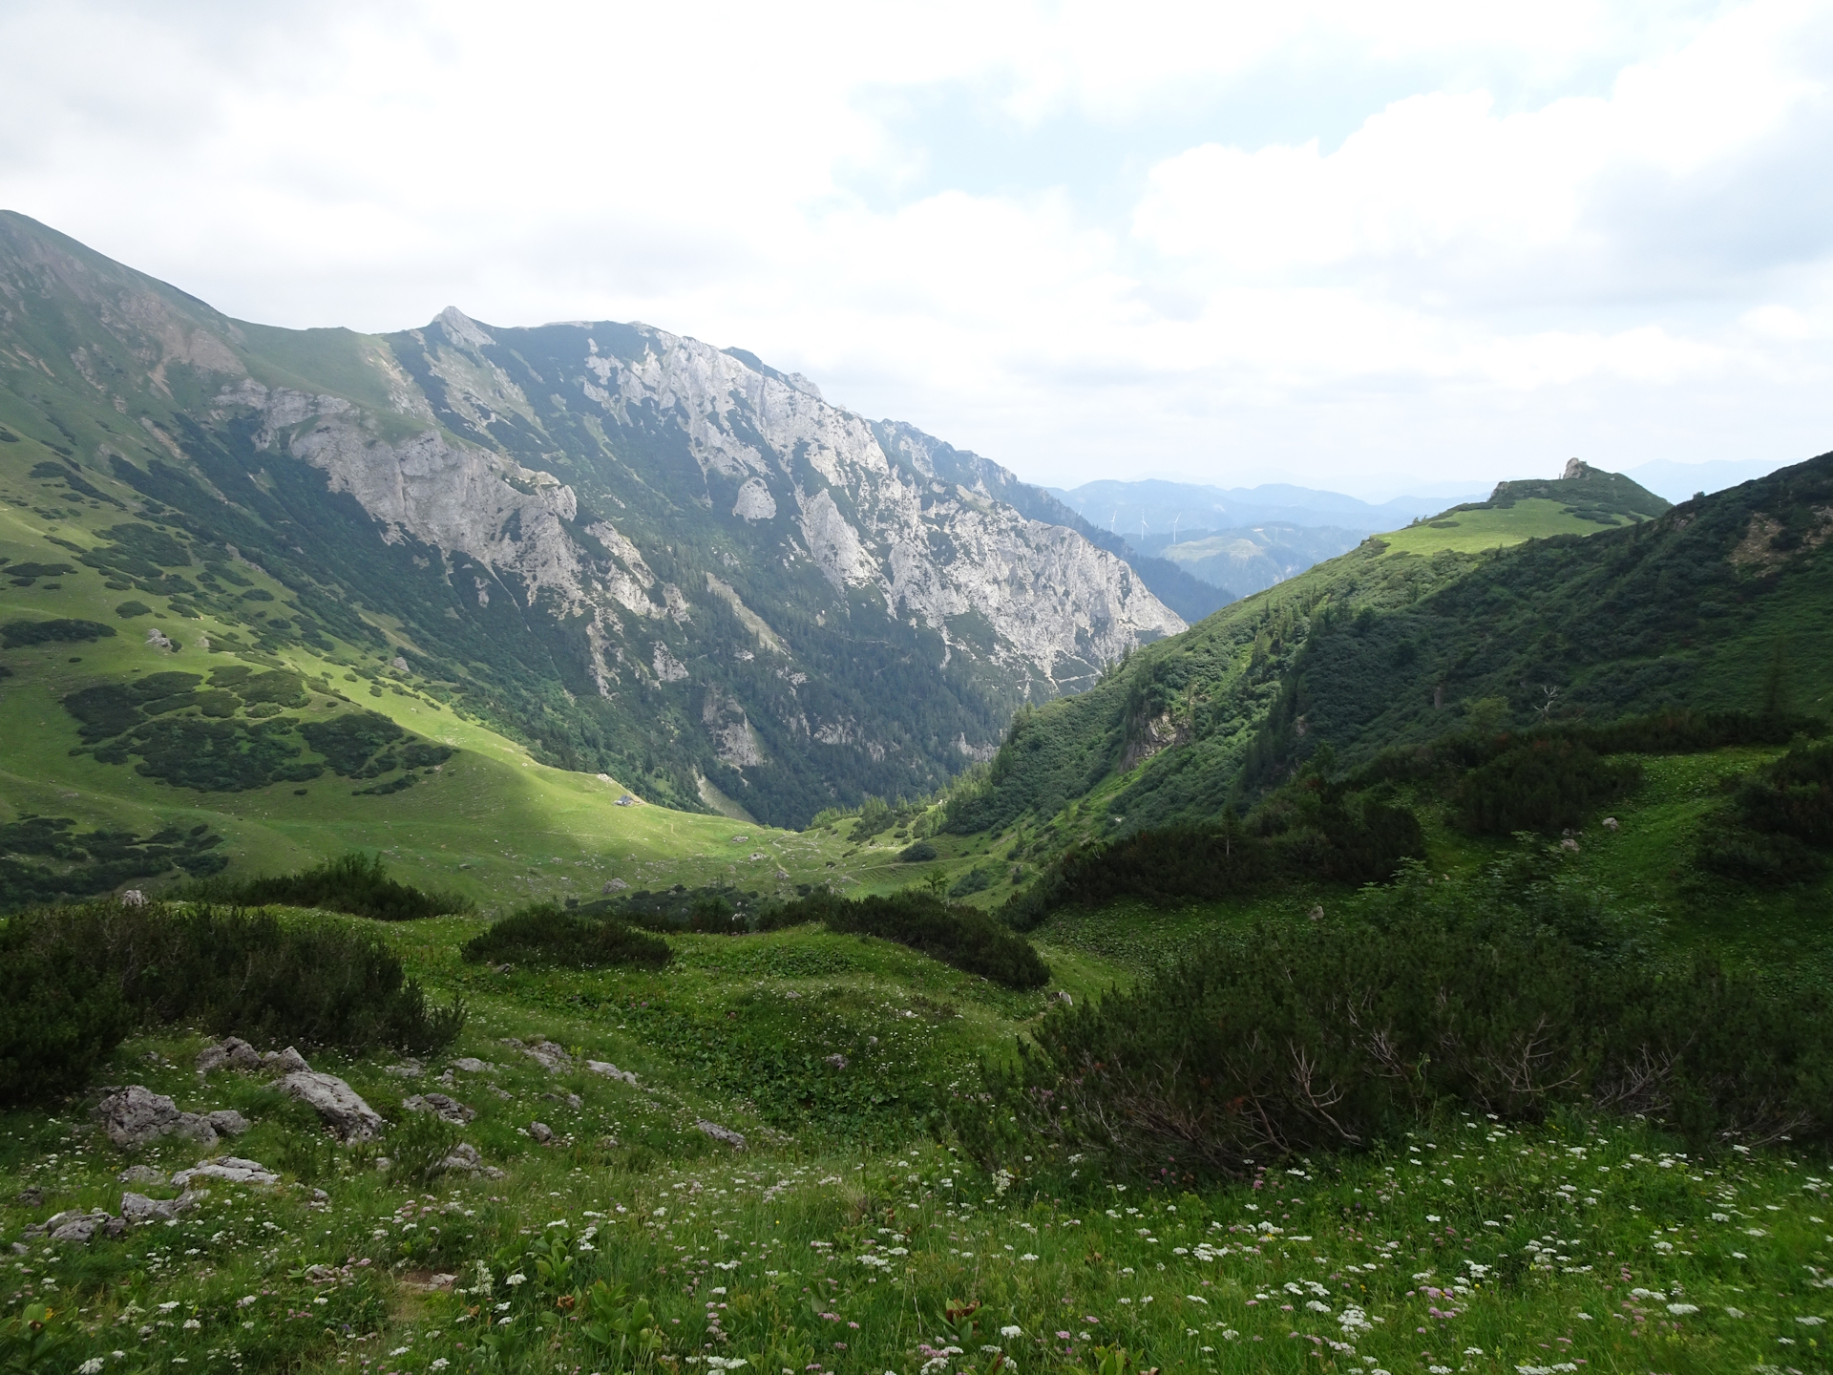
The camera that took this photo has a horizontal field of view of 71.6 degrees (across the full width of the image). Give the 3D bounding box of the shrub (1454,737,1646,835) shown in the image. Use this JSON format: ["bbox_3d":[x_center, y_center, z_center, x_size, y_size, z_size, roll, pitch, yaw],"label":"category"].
[{"bbox_3d":[12.500,1.930,25.500,3.500,1.750,2.800,4,10,25],"label":"shrub"}]

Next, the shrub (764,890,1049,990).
[{"bbox_3d":[-0.230,4.320,22.300,5.100,1.400,2.400,4,9,25],"label":"shrub"}]

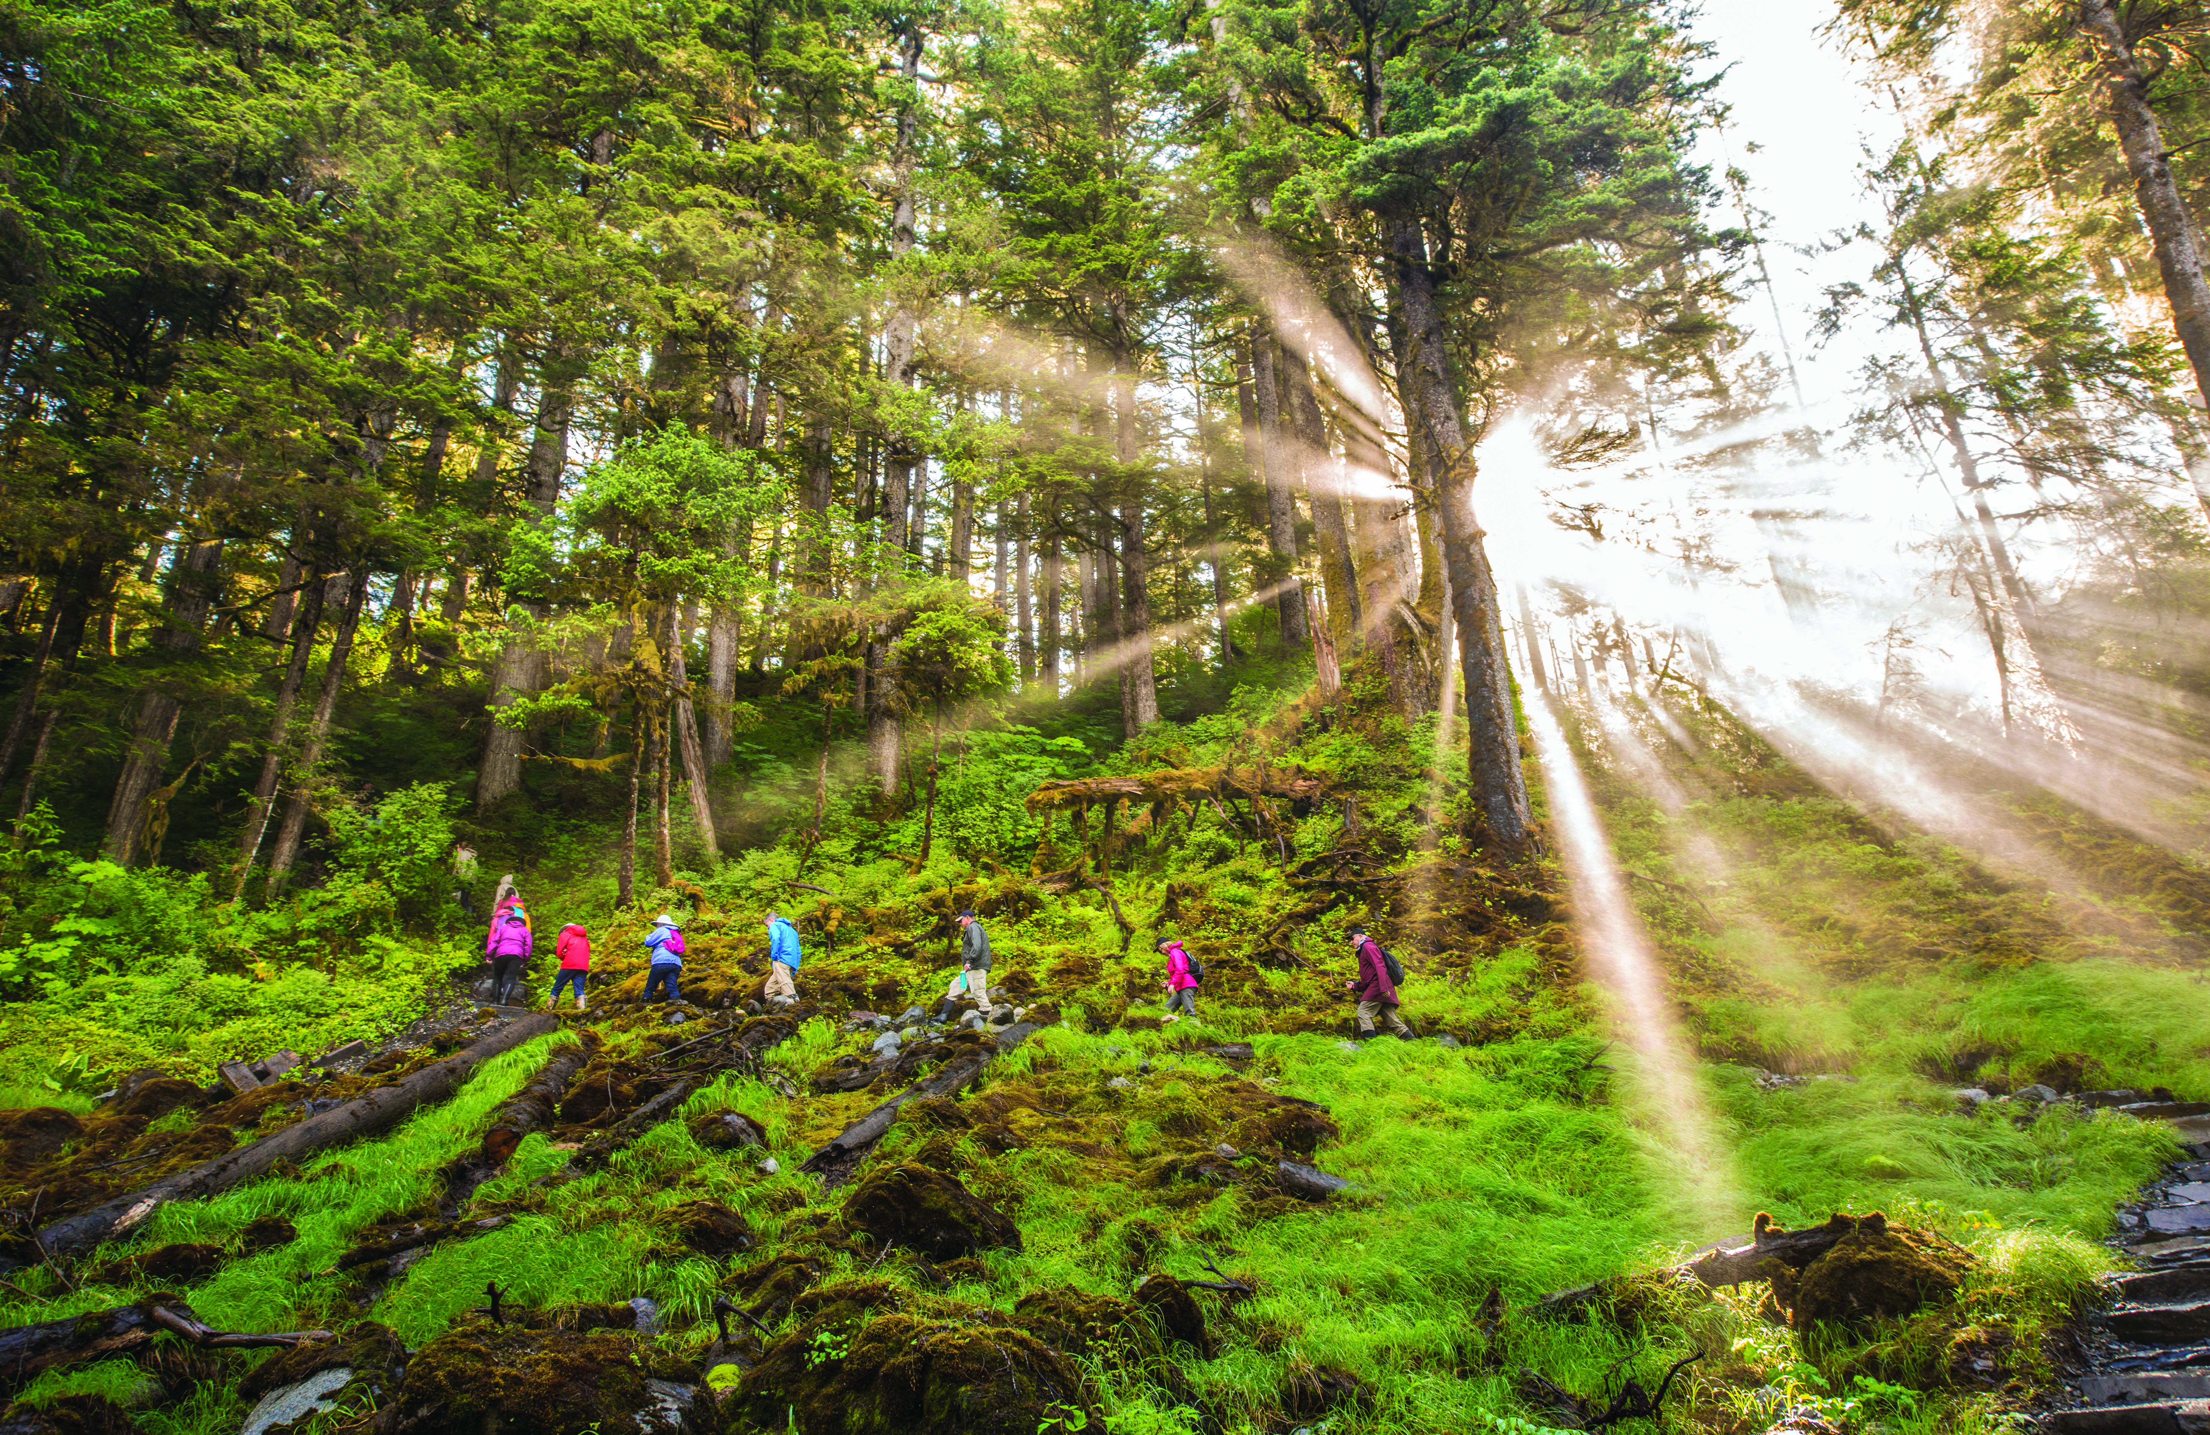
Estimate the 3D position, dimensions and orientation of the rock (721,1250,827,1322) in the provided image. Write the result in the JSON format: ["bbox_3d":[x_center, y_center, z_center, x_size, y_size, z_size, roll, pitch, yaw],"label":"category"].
[{"bbox_3d":[-1.755,3.007,7.800,0.518,0.348,0.415,3,-23,-11],"label":"rock"}]

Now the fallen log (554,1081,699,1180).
[{"bbox_3d":[-5.052,4.383,15.950,0.280,0.280,4.110,-1,-4,1],"label":"fallen log"}]

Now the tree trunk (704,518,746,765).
[{"bbox_3d":[-11.042,-2.102,42.830,0.747,7.915,0.747,4,-23,-15],"label":"tree trunk"}]

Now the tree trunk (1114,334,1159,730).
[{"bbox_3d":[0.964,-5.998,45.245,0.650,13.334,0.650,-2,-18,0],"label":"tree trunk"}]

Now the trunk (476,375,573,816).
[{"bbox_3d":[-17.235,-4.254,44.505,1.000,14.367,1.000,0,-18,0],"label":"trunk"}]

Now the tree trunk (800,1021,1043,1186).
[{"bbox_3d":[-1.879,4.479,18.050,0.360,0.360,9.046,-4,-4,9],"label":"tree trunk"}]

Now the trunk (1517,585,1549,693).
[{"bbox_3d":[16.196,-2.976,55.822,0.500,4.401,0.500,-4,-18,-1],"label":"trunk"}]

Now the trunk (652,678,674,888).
[{"bbox_3d":[-9.528,1.392,31.985,0.280,4.750,0.280,1,-22,-17],"label":"trunk"}]

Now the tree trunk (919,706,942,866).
[{"bbox_3d":[-3.580,1.306,30.258,0.177,3.472,0.177,5,-23,-7],"label":"tree trunk"}]

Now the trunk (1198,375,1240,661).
[{"bbox_3d":[3.916,-7.053,52.375,0.367,11.454,0.367,-5,-23,5],"label":"trunk"}]

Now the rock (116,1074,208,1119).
[{"bbox_3d":[-11.068,4.449,17.300,1.031,0.526,0.850,10,-21,-30],"label":"rock"}]

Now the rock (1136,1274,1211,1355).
[{"bbox_3d":[0.329,2.923,7.200,0.337,0.361,0.321,-2,-23,2],"label":"rock"}]

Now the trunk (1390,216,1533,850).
[{"bbox_3d":[7.587,-4.403,31.969,1.106,15.451,1.106,-8,-23,14],"label":"trunk"}]

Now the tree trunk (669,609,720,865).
[{"bbox_3d":[-9.559,0.415,34.232,0.359,6.379,0.359,-8,-20,-16],"label":"tree trunk"}]

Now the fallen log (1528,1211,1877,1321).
[{"bbox_3d":[3.142,2.919,7.750,1.741,0.280,0.280,-10,-23,0],"label":"fallen log"}]

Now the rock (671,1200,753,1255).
[{"bbox_3d":[-2.986,3.878,11.200,0.605,0.419,0.520,3,-19,-14],"label":"rock"}]

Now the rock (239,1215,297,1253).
[{"bbox_3d":[-5.223,3.223,9.200,0.341,0.210,0.290,10,-25,-26],"label":"rock"}]

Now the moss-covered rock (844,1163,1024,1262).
[{"bbox_3d":[-1.325,3.760,11.200,1.298,0.759,1.050,1,-18,-6],"label":"moss-covered rock"}]

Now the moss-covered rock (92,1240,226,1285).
[{"bbox_3d":[-6.992,4.029,10.900,0.956,0.331,0.600,9,-21,-30],"label":"moss-covered rock"}]

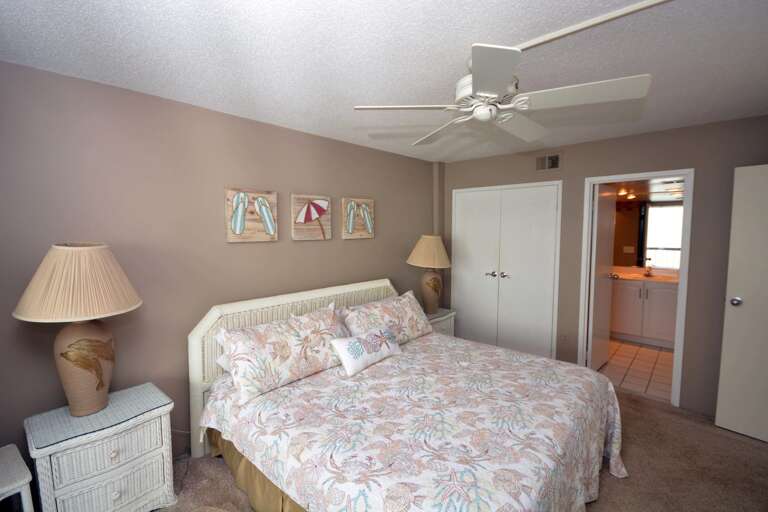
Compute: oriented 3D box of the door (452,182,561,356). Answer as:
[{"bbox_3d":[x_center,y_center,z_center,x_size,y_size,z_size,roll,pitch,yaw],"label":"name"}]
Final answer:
[{"bbox_3d":[1.359,0.255,3.738,1.200,2.060,0.060,3,5,38],"label":"door"}]

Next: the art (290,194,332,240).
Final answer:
[{"bbox_3d":[-0.641,-0.338,2.879,0.375,0.391,0.035,-4,6,-43],"label":"art"}]

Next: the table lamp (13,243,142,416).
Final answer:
[{"bbox_3d":[-1.601,0.390,1.719,0.505,0.890,0.505,-4,6,-43],"label":"table lamp"}]

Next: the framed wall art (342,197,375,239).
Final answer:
[{"bbox_3d":[-0.250,-0.371,3.244,0.382,0.404,0.035,-4,6,-43],"label":"framed wall art"}]

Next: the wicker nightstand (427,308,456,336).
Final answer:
[{"bbox_3d":[0.536,0.984,3.760,0.550,0.610,0.390,-4,6,-43],"label":"wicker nightstand"}]

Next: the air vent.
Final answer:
[{"bbox_3d":[1.726,-0.981,3.367,0.231,0.137,0.020,3,5,38],"label":"air vent"}]

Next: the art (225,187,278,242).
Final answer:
[{"bbox_3d":[-1.028,-0.312,2.519,0.394,0.403,0.035,-4,6,-43],"label":"art"}]

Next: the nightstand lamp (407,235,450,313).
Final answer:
[{"bbox_3d":[0.570,0.232,3.768,0.510,0.900,0.510,0,4,0],"label":"nightstand lamp"}]

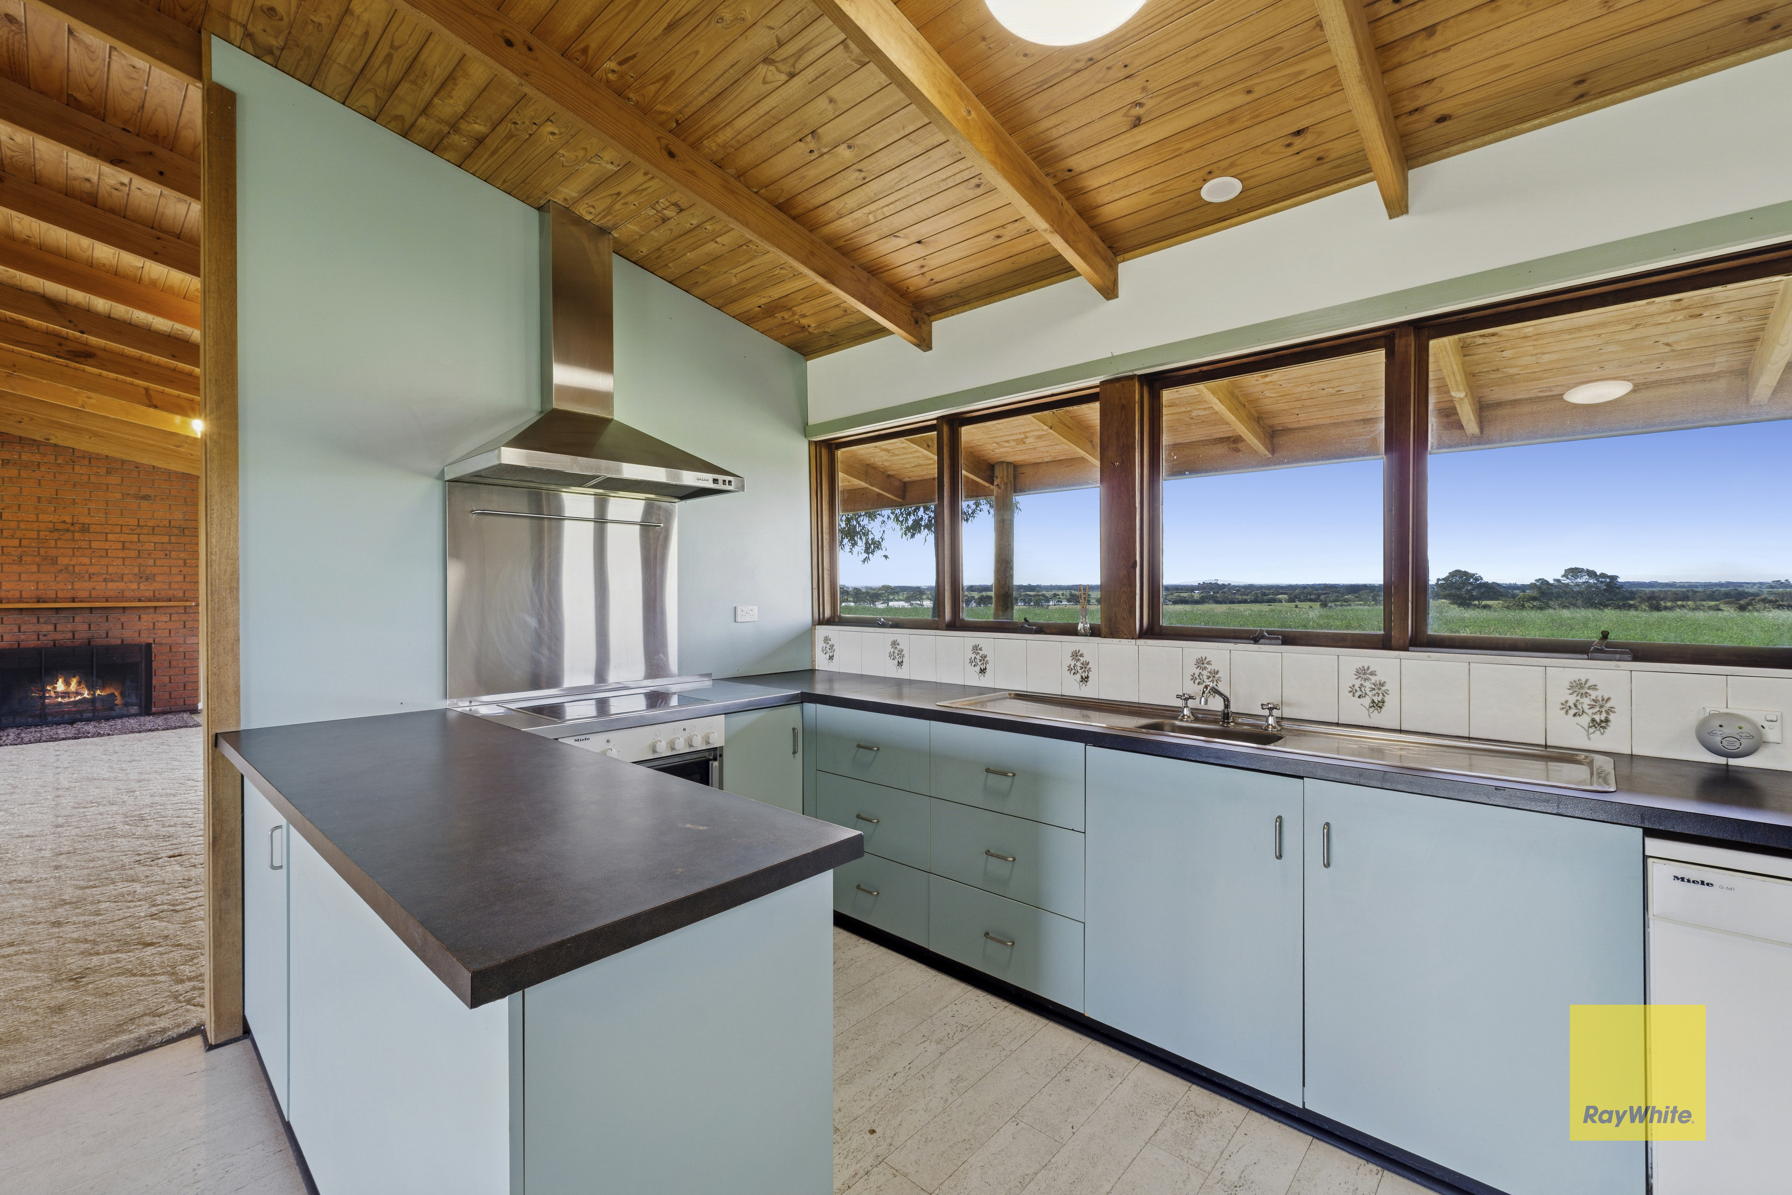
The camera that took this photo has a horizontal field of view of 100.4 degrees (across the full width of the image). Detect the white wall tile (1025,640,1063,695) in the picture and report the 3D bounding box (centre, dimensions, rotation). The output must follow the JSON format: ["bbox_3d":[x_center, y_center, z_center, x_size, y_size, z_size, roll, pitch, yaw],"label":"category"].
[{"bbox_3d":[0.567,0.268,2.848,0.150,0.198,0.009,0,0,43],"label":"white wall tile"}]

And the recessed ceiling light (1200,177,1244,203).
[{"bbox_3d":[0.973,-1.211,2.231,0.118,0.018,0.118,0,-10,42],"label":"recessed ceiling light"}]

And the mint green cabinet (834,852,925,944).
[{"bbox_3d":[0.065,1.060,2.896,0.562,0.259,0.510,0,1,43],"label":"mint green cabinet"}]

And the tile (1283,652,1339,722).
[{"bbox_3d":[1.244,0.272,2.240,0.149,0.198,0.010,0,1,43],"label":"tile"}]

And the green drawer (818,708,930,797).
[{"bbox_3d":[0.063,0.541,2.891,0.562,0.256,0.510,0,1,43],"label":"green drawer"}]

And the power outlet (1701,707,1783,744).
[{"bbox_3d":[1.870,0.283,1.649,0.114,0.067,0.015,0,1,43],"label":"power outlet"}]

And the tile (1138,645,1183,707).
[{"bbox_3d":[0.901,0.269,2.538,0.150,0.198,0.009,0,0,43],"label":"tile"}]

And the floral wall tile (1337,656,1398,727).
[{"bbox_3d":[1.356,0.272,2.137,0.149,0.198,0.010,0,1,43],"label":"floral wall tile"}]

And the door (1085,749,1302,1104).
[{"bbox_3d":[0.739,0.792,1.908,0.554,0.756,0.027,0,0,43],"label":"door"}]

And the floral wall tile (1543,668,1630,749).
[{"bbox_3d":[1.681,0.273,1.814,0.150,0.198,0.009,0,0,43],"label":"floral wall tile"}]

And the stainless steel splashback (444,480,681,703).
[{"bbox_3d":[-1.226,-0.023,2.867,0.012,0.762,0.886,0,0,42],"label":"stainless steel splashback"}]

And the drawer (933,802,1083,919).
[{"bbox_3d":[0.465,0.790,2.439,0.569,0.254,0.420,0,0,43],"label":"drawer"}]

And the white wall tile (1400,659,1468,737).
[{"bbox_3d":[1.458,0.272,2.021,0.150,0.198,0.009,0,0,43],"label":"white wall tile"}]

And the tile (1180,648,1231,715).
[{"bbox_3d":[1.019,0.271,2.446,0.149,0.198,0.010,0,1,43],"label":"tile"}]

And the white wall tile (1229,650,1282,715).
[{"bbox_3d":[1.124,0.270,2.331,0.150,0.198,0.009,0,0,43],"label":"white wall tile"}]

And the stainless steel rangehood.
[{"bbox_3d":[-1.053,-0.919,2.708,0.477,1.041,0.900,0,0,42],"label":"stainless steel rangehood"}]

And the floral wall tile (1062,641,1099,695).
[{"bbox_3d":[0.678,0.268,2.744,0.150,0.198,0.009,0,0,43],"label":"floral wall tile"}]

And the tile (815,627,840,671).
[{"bbox_3d":[-0.328,0.265,3.684,0.149,0.198,0.010,0,1,43],"label":"tile"}]

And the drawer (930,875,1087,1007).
[{"bbox_3d":[0.464,1.044,2.438,0.569,0.253,0.420,0,0,43],"label":"drawer"}]

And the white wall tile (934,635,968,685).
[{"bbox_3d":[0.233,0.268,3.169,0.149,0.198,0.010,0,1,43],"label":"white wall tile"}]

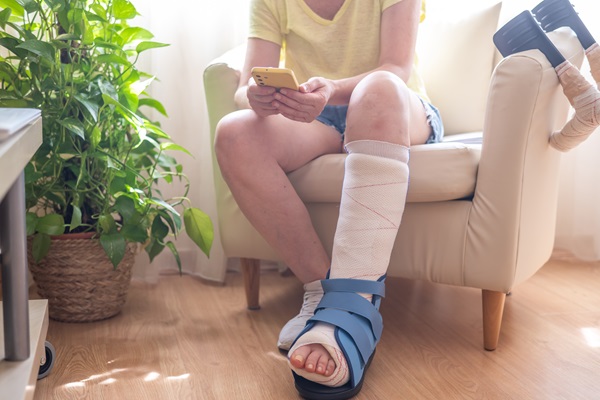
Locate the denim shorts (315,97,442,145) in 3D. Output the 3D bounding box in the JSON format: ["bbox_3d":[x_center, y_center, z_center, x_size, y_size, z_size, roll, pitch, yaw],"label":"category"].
[{"bbox_3d":[0.137,-0.238,1.946,0.385,0.205,0.300,3,9,18],"label":"denim shorts"}]

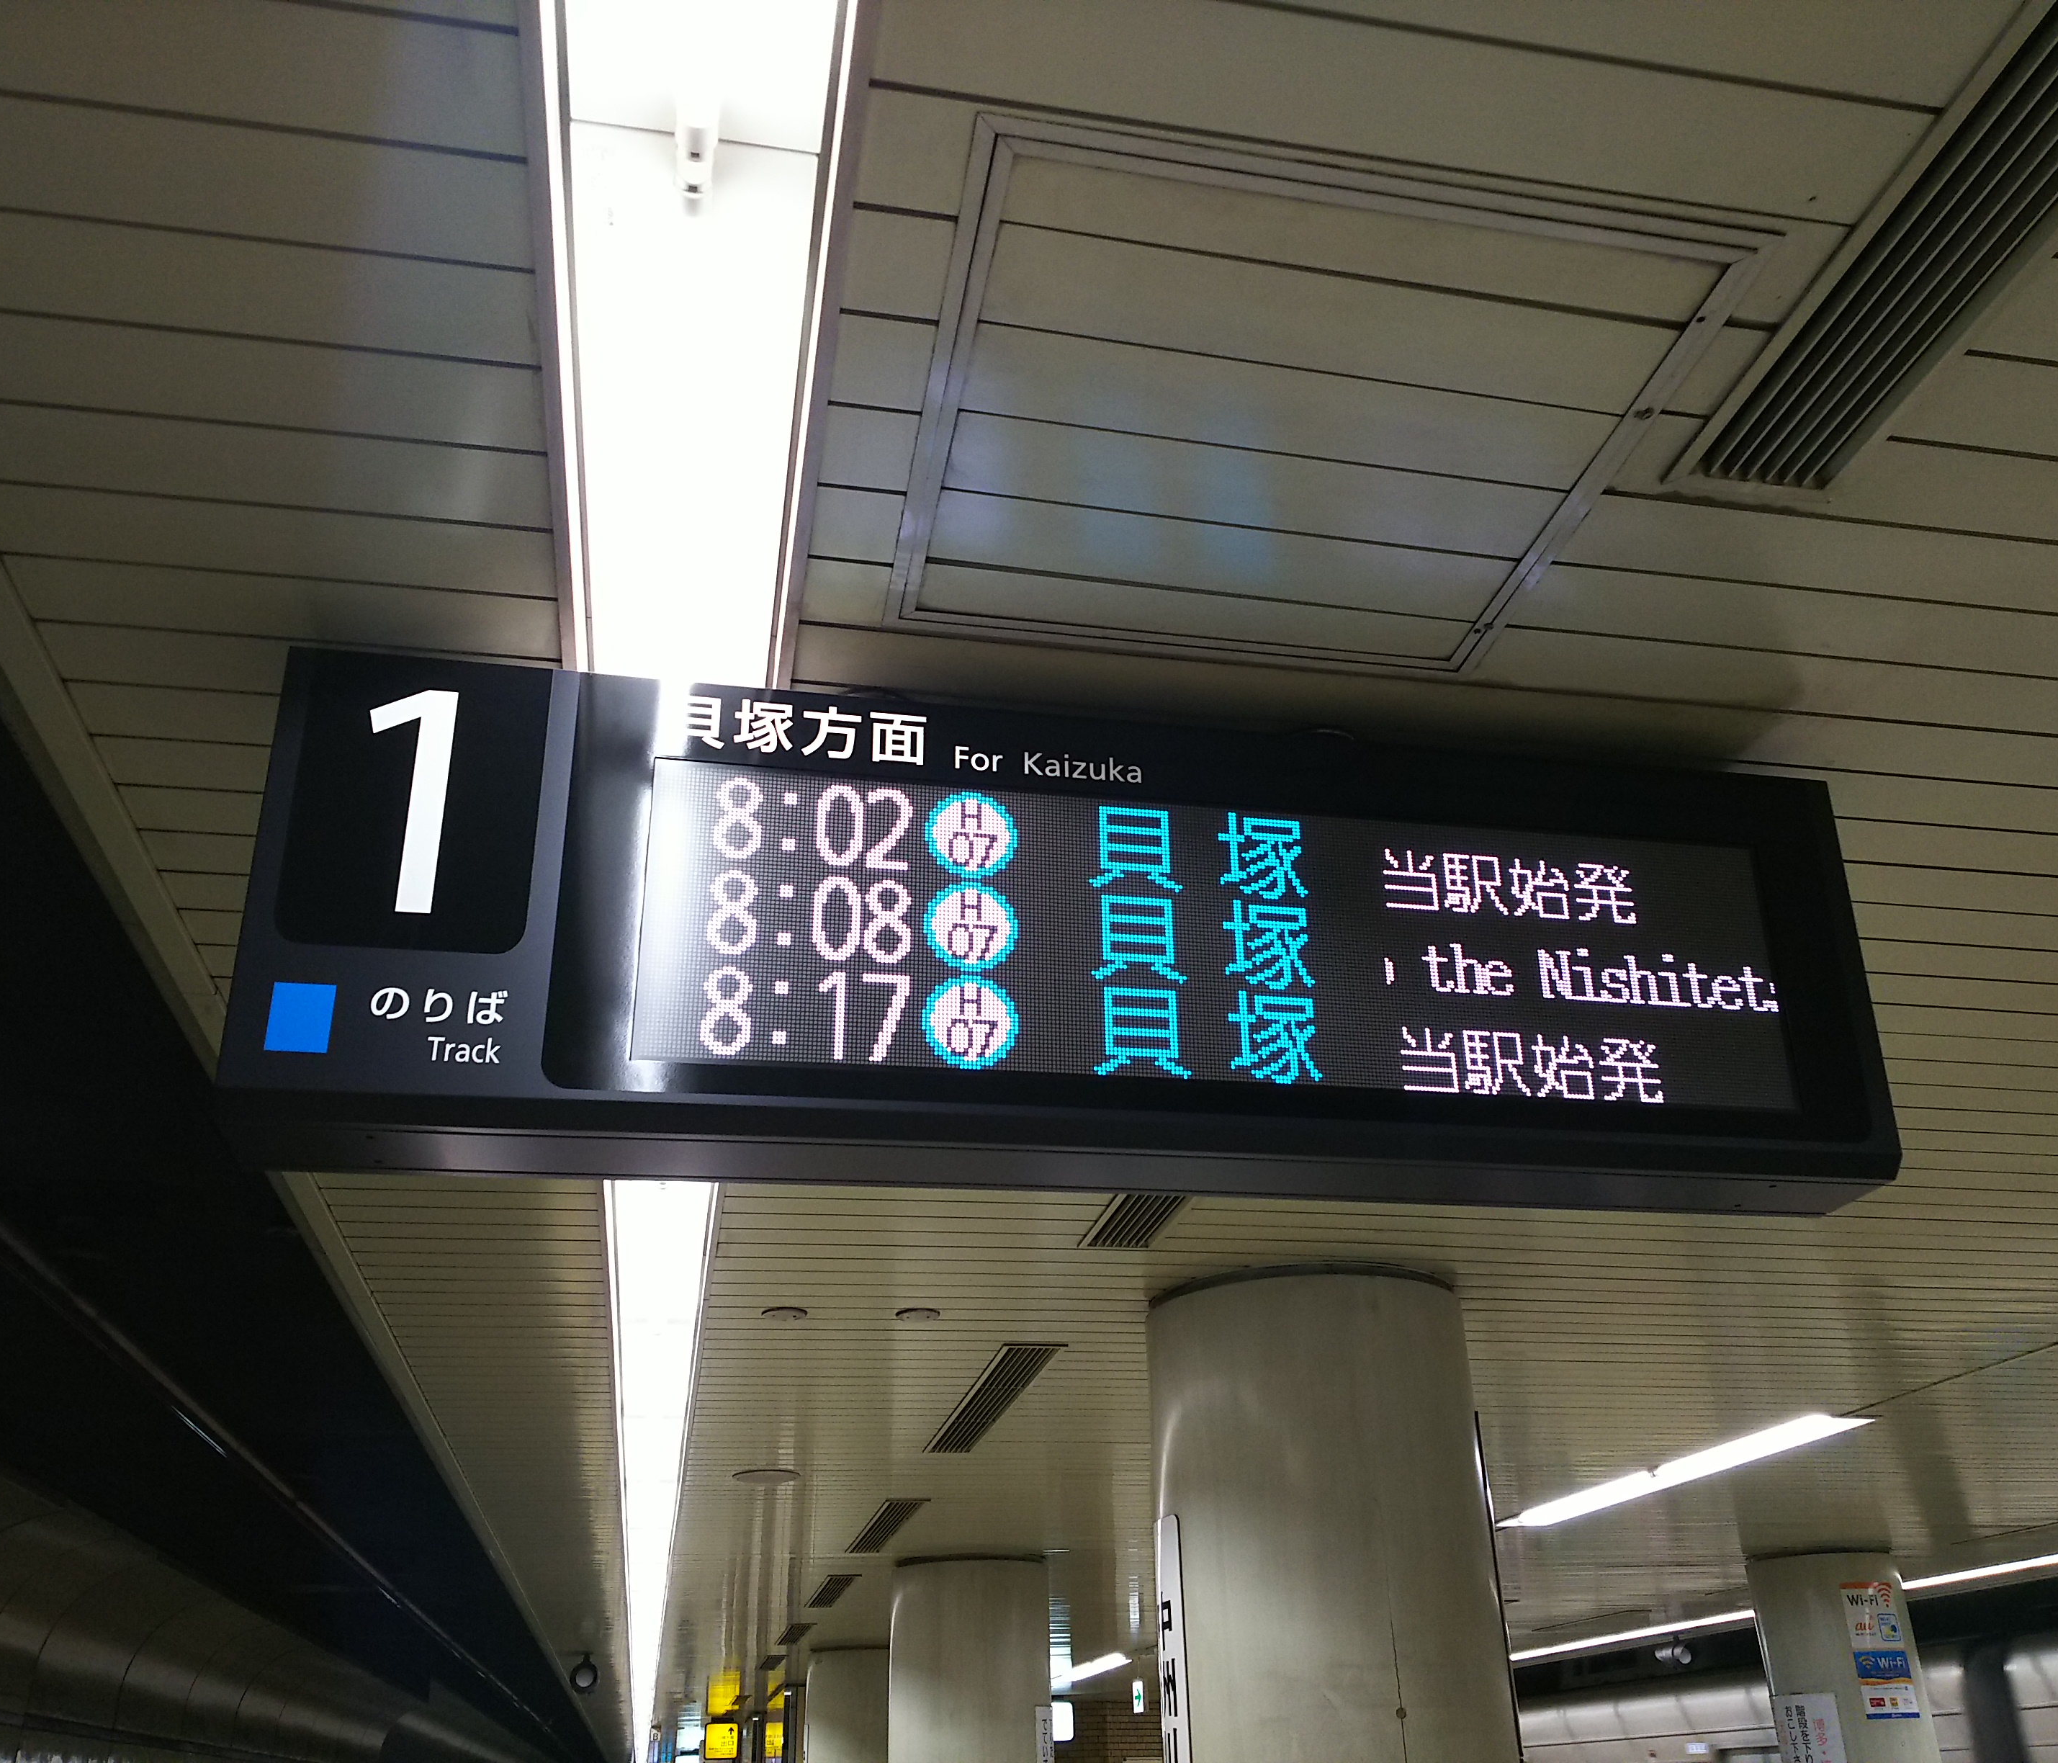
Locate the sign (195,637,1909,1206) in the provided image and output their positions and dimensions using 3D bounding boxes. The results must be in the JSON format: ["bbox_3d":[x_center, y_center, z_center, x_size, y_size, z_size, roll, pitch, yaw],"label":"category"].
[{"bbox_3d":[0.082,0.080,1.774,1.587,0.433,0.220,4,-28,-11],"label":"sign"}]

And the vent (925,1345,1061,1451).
[{"bbox_3d":[-0.123,1.496,5.036,0.158,0.040,1.500,4,-28,-11],"label":"vent"}]

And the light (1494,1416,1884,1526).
[{"bbox_3d":[2.361,2.249,6.638,0.280,0.080,2.440,4,-28,-11],"label":"light"}]

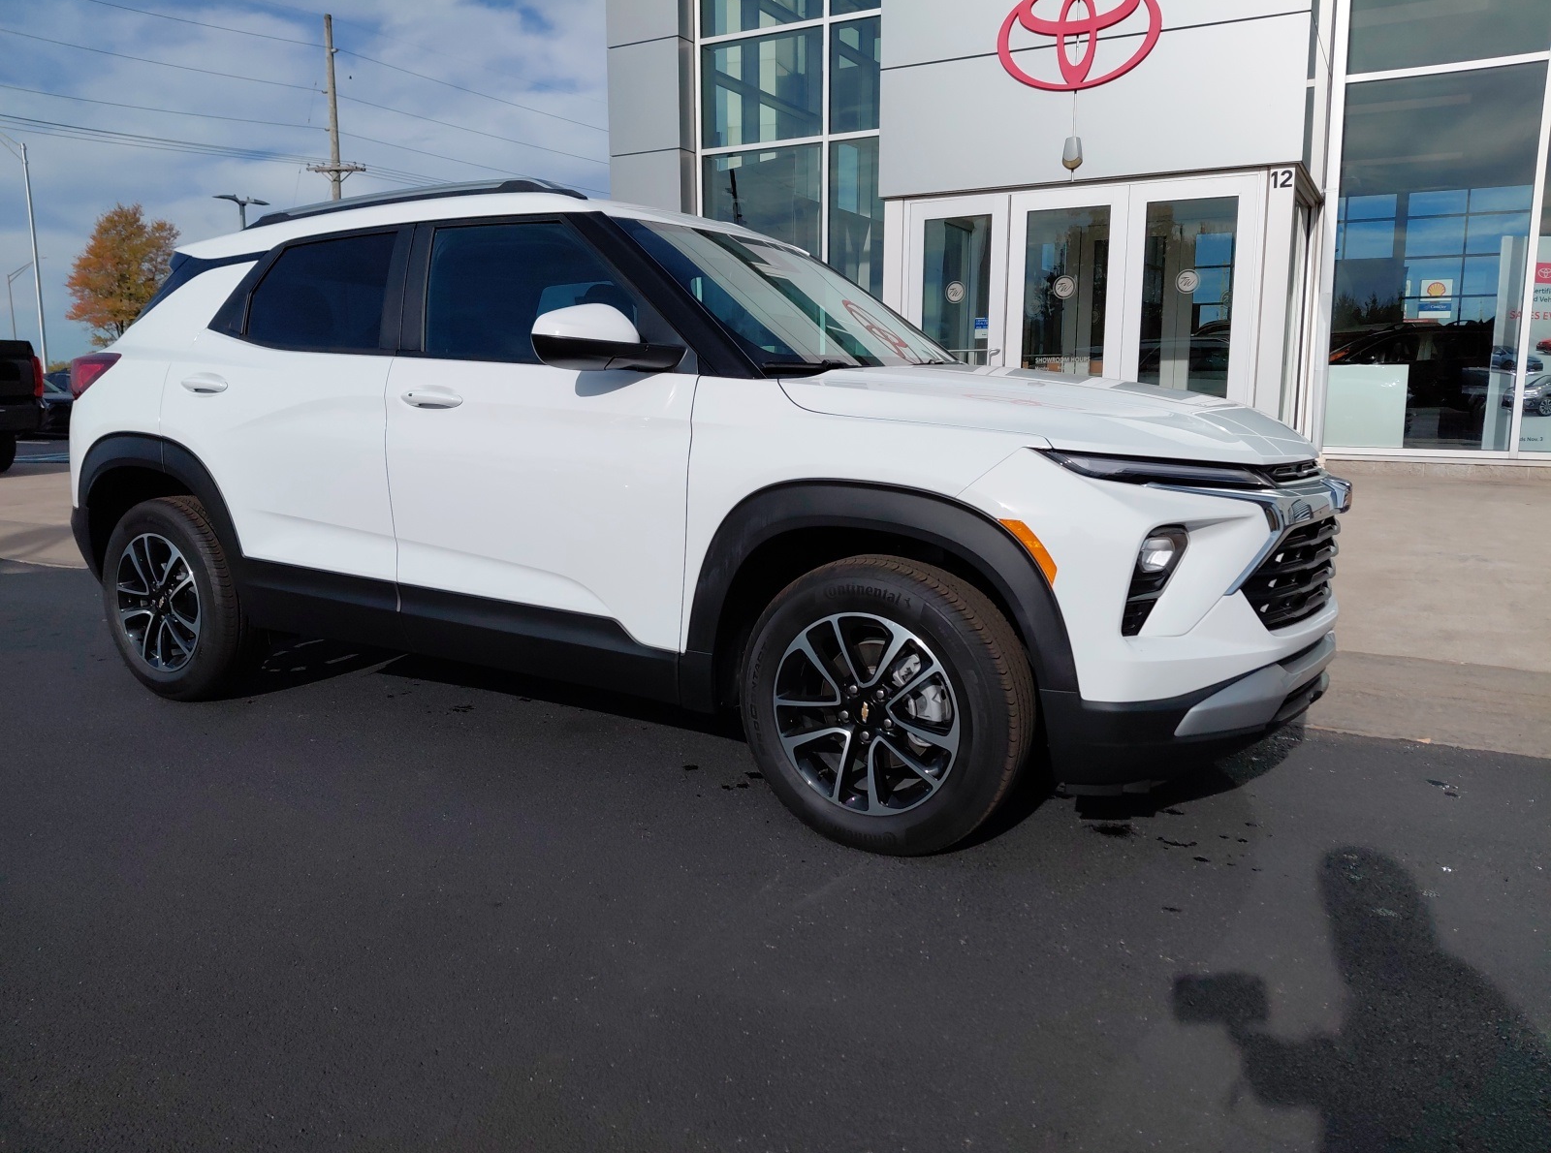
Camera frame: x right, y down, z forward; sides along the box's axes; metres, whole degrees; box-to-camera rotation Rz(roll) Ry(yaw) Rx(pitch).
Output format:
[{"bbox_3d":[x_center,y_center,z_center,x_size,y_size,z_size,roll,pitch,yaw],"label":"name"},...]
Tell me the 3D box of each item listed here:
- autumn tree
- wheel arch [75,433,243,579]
[{"bbox_3d":[-26.179,-10.448,44.940,4.300,8.570,4.300,-5,10,-29],"label":"autumn tree"},{"bbox_3d":[-2.069,-0.221,3.790,0.970,0.535,0.135,6,10,29],"label":"wheel arch"}]

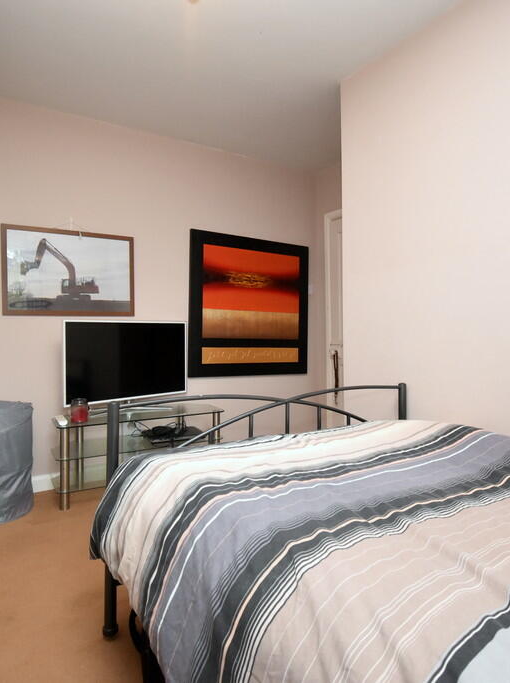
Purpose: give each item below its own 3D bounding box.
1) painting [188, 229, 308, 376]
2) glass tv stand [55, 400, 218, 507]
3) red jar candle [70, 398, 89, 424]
[{"bbox_3d":[-0.020,-0.284,3.528,1.131,1.131,0.035,0,1,-32],"label":"painting"},{"bbox_3d":[-0.743,0.715,2.802,1.055,0.481,0.364,0,1,-32],"label":"glass tv stand"},{"bbox_3d":[-1.047,0.417,2.551,0.100,0.138,0.100,-1,0,-30],"label":"red jar candle"}]

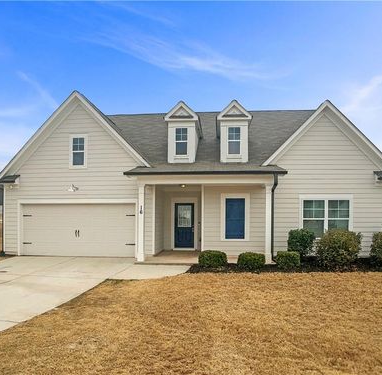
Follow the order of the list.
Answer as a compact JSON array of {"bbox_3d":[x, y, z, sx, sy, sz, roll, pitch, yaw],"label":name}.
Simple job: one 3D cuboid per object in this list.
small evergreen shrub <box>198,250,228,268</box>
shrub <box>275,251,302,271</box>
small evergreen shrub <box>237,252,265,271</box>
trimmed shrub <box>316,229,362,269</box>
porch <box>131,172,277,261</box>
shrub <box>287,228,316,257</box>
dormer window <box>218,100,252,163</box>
[{"bbox_3d":[0.750,2.448,13.700,0.972,0.593,0.900,0,-2,5],"label":"small evergreen shrub"},{"bbox_3d":[3.259,2.433,13.450,0.798,0.622,0.820,0,-2,5],"label":"shrub"},{"bbox_3d":[2.045,2.477,13.600,0.942,0.582,0.880,0,-2,5],"label":"small evergreen shrub"},{"bbox_3d":[5.069,2.098,13.850,1.541,1.353,1.400,0,-2,5],"label":"trimmed shrub"},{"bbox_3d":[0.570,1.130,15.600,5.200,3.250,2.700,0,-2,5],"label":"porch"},{"bbox_3d":[3.995,2.031,14.600,1.000,1.065,1.000,0,-2,5],"label":"shrub"},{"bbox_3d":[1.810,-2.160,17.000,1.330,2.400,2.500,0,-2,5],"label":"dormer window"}]

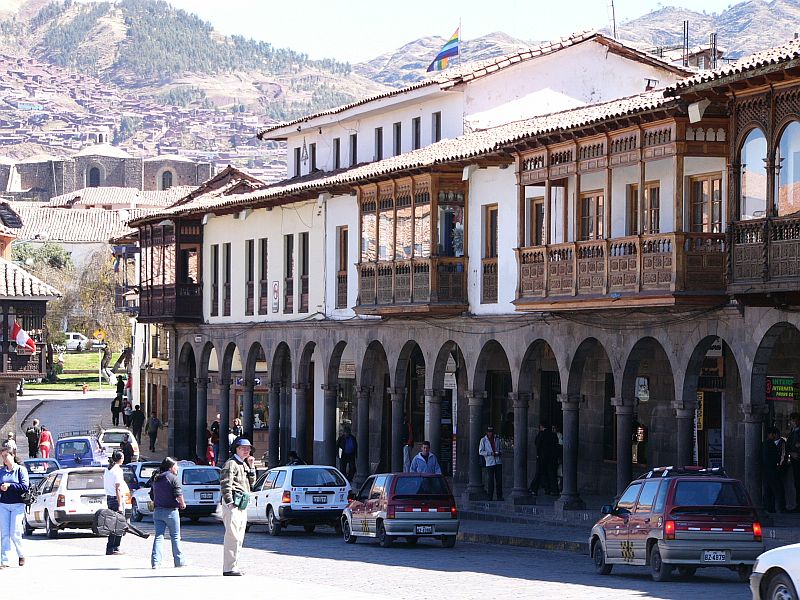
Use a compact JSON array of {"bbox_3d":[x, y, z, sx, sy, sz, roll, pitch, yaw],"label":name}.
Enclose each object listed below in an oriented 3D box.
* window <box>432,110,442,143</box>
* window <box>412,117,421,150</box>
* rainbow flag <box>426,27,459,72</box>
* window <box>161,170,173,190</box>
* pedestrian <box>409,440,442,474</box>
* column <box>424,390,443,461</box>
[{"bbox_3d":[1.050,-4.501,68.275,0.150,0.849,0.779,0,-1,-19],"label":"window"},{"bbox_3d":[0.450,-4.300,67.900,0.120,0.920,0.640,0,-1,-18],"label":"window"},{"bbox_3d":[1.366,-7.866,82.000,1.068,1.444,0.350,0,-1,-9],"label":"rainbow flag"},{"bbox_3d":[-26.770,-13.560,300.000,1.250,2.600,0.300,0,-1,-13],"label":"window"},{"bbox_3d":[0.527,3.767,53.300,0.580,1.760,0.360,0,-1,-3],"label":"pedestrian"},{"bbox_3d":[0.837,3.489,64.286,0.480,2.570,0.480,0,-1,0],"label":"column"}]

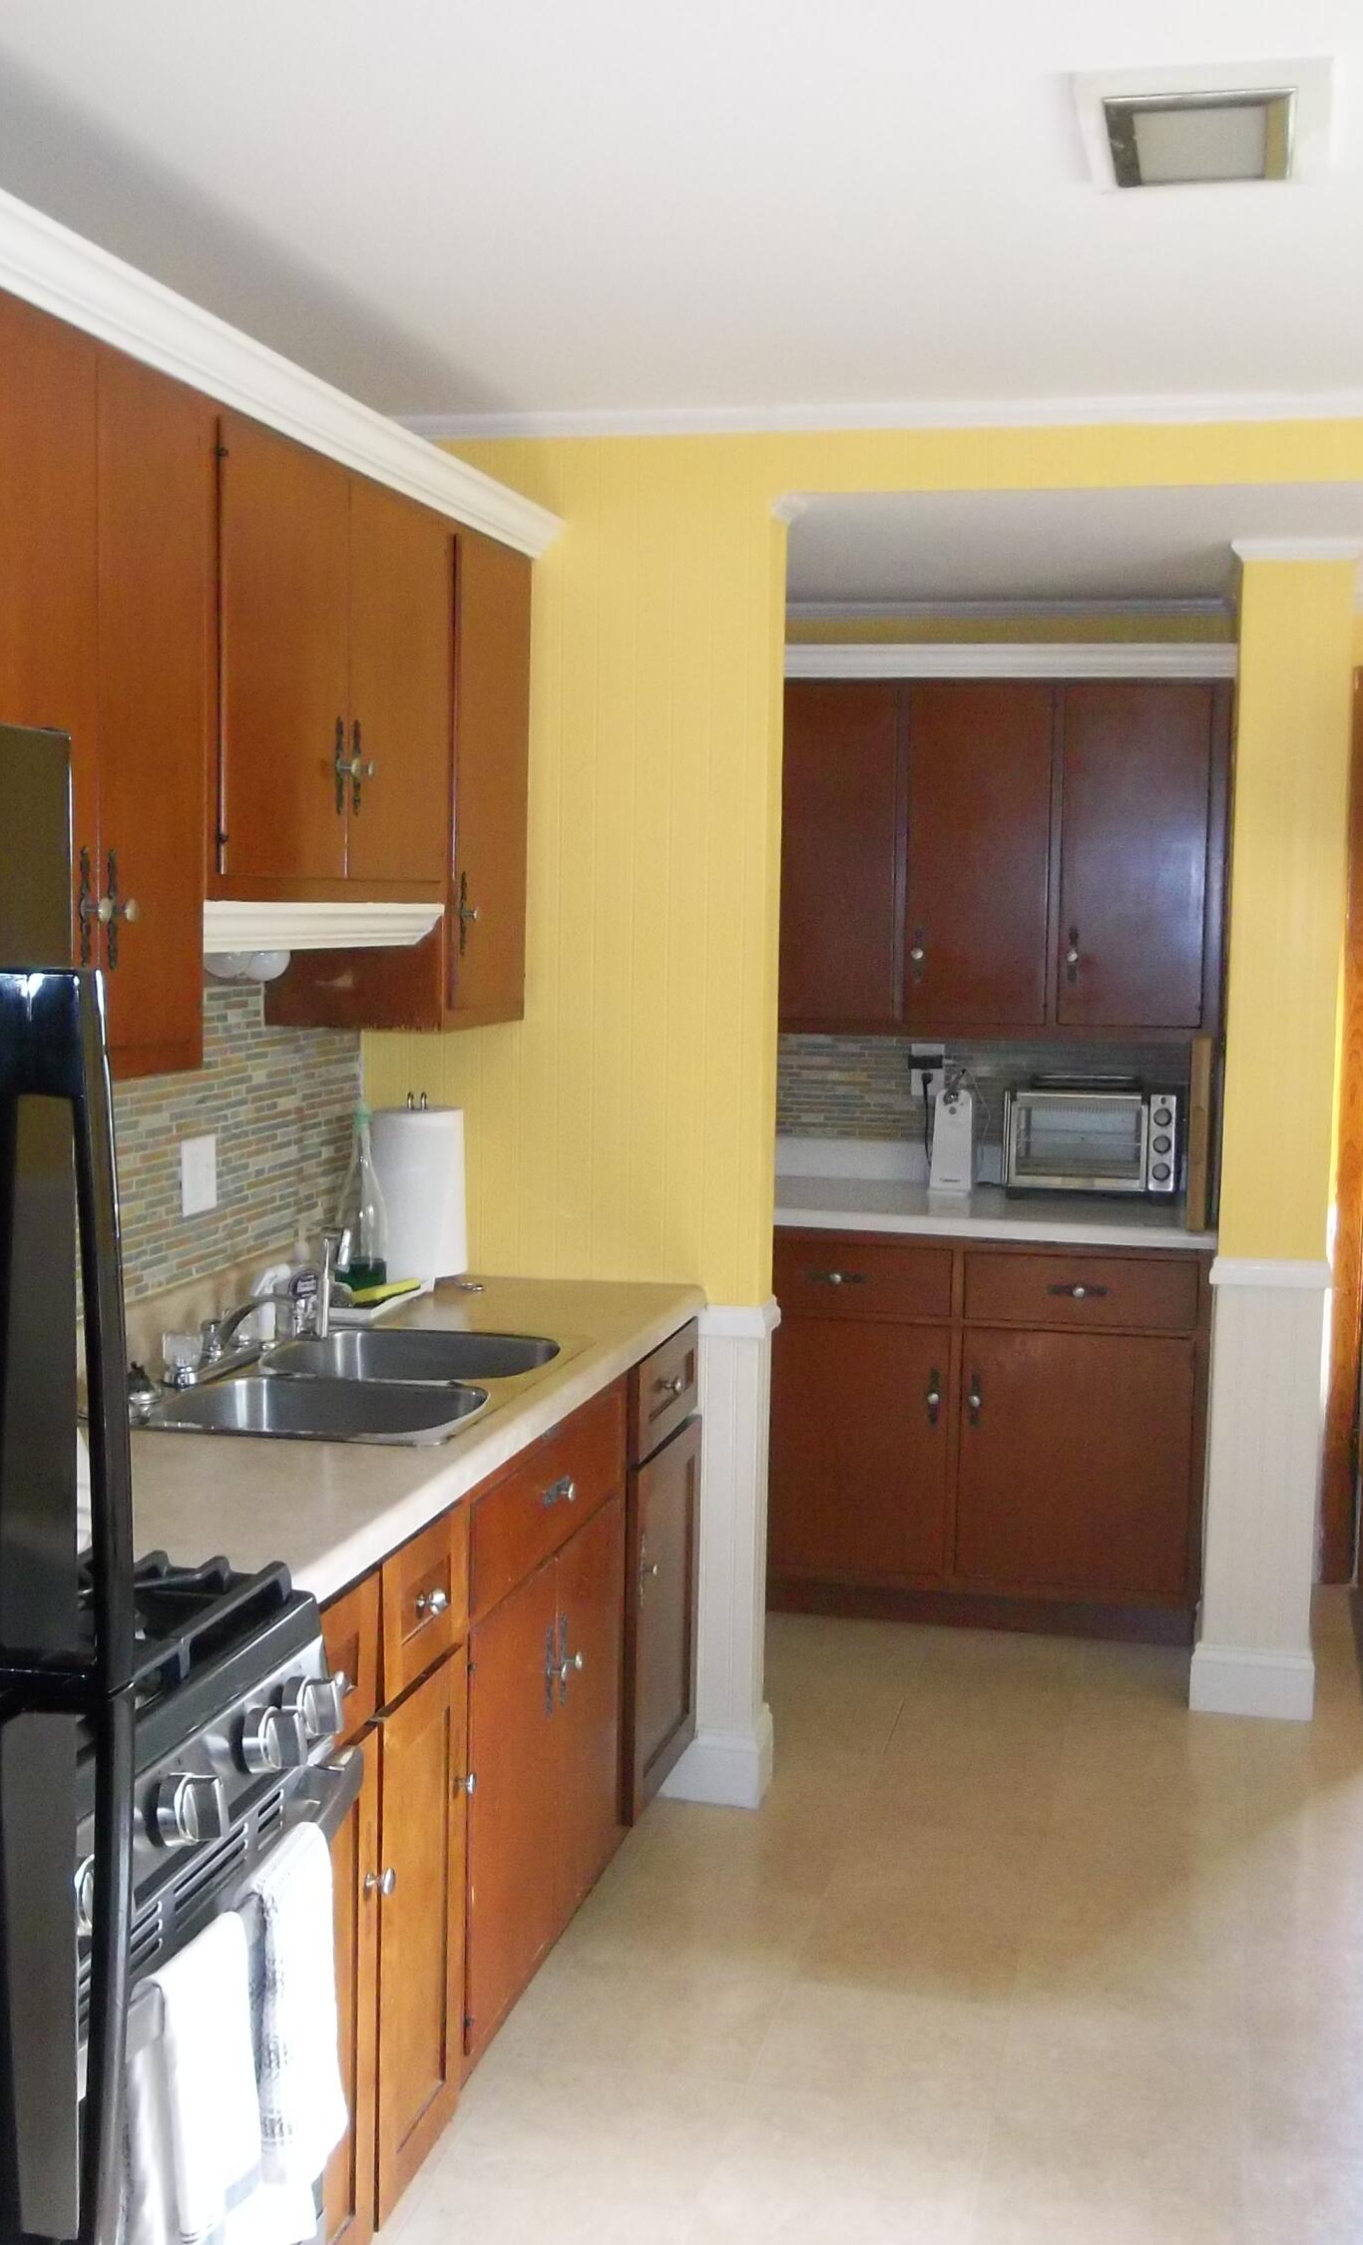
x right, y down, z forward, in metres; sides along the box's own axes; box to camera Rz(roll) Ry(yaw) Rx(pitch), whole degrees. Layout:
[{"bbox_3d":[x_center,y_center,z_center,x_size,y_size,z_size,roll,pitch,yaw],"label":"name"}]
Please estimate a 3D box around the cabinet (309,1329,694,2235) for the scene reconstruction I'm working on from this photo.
[{"bbox_3d":[-0.473,0.813,3.190,0.610,0.875,1.863,2,6,13],"label":"cabinet"}]

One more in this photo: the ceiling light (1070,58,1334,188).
[{"bbox_3d":[0.538,-1.021,2.385,0.242,0.050,0.390,2,5,13],"label":"ceiling light"}]

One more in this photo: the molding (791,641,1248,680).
[{"bbox_3d":[0.661,-1.002,5.078,1.068,0.078,0.065,2,6,13],"label":"molding"}]

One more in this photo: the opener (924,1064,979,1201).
[{"bbox_3d":[0.635,0.029,5.429,0.095,0.280,0.120,2,5,12],"label":"opener"}]

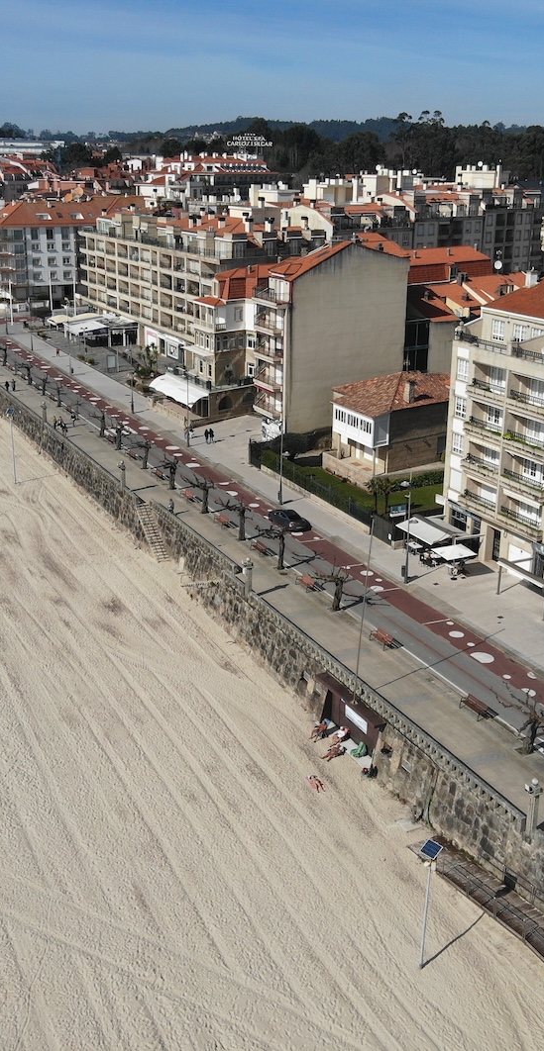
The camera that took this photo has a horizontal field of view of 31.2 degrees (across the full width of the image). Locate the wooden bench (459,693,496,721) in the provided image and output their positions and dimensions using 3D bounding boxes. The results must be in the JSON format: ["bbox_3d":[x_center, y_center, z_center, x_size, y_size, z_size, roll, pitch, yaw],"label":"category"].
[{"bbox_3d":[11.413,10.169,54.688,0.650,0.750,1.700,-11,23,-27],"label":"wooden bench"}]

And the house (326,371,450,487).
[{"bbox_3d":[12.360,-10.103,95.282,12.400,8.700,10.600,-9,22,-26],"label":"house"}]

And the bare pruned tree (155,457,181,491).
[{"bbox_3d":[-10.269,-5.101,94.876,2.506,3.420,2.506,0,20,0],"label":"bare pruned tree"}]

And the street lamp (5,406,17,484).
[{"bbox_3d":[-26.924,-8.157,101.168,0.800,8.049,0.950,-16,26,-37],"label":"street lamp"}]

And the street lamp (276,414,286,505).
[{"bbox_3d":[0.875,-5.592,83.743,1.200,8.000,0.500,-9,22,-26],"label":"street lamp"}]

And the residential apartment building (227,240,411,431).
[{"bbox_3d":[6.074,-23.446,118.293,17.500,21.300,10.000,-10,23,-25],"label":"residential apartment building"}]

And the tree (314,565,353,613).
[{"bbox_3d":[4.047,4.294,64.180,2.400,3.100,2.400,-9,22,-26],"label":"tree"}]

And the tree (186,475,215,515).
[{"bbox_3d":[-6.518,-2.807,88.453,2.631,3.742,2.631,0,20,0],"label":"tree"}]

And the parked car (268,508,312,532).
[{"bbox_3d":[1.483,-0.894,82.930,1.800,1.450,4.300,-11,23,-27],"label":"parked car"}]

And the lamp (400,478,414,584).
[{"bbox_3d":[9.660,0.407,70.072,0.900,8.132,0.600,-11,23,-27],"label":"lamp"}]

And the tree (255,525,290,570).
[{"bbox_3d":[0.012,1.776,76.410,2.613,3.812,2.613,-10,23,-25],"label":"tree"}]

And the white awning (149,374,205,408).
[{"bbox_3d":[-11.101,-16.067,115.294,2.900,1.500,13.000,-9,22,-26],"label":"white awning"}]

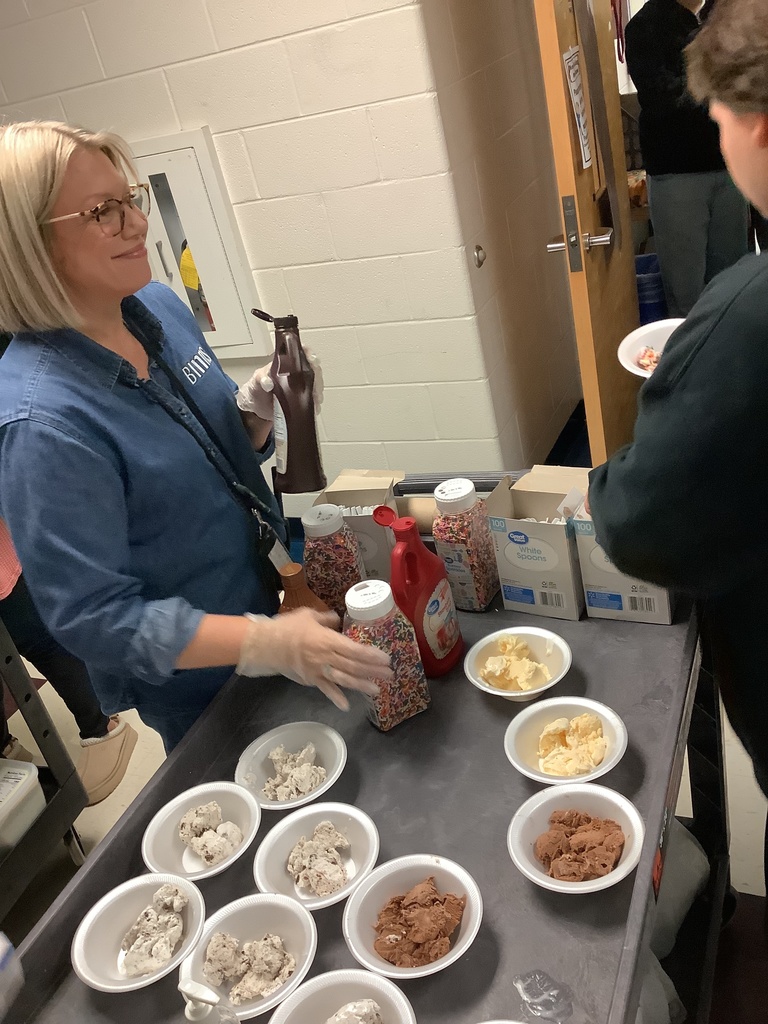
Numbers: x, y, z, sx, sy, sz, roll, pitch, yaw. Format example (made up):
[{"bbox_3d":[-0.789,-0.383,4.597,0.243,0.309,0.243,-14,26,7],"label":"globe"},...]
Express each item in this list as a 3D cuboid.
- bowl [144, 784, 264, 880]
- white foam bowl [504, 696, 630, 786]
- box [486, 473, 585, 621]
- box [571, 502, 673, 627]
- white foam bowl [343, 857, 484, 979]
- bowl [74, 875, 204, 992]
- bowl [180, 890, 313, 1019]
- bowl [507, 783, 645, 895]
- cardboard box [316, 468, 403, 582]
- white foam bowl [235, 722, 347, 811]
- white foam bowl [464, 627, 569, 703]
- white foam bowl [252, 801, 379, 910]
[{"bbox_3d":[-0.220,0.408,1.139,0.151,0.045,0.151,-14,28,0],"label":"bowl"},{"bbox_3d":[0.230,0.299,1.146,0.149,0.045,0.149,-11,29,6],"label":"white foam bowl"},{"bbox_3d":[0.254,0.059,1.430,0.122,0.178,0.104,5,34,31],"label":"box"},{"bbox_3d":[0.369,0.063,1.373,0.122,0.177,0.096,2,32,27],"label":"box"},{"bbox_3d":[0.034,0.442,0.980,0.151,0.045,0.151,-10,28,6],"label":"white foam bowl"},{"bbox_3d":[-0.269,0.482,1.031,0.151,0.045,0.151,-14,28,0],"label":"bowl"},{"bbox_3d":[-0.140,0.484,0.982,0.149,0.045,0.149,-11,29,6],"label":"bowl"},{"bbox_3d":[0.216,0.374,1.020,0.149,0.045,0.149,-11,29,6],"label":"bowl"},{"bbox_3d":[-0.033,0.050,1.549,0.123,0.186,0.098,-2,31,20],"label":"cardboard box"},{"bbox_3d":[-0.117,0.345,1.201,0.151,0.045,0.151,-10,28,6],"label":"white foam bowl"},{"bbox_3d":[0.192,0.226,1.291,0.149,0.045,0.149,-11,29,6],"label":"white foam bowl"},{"bbox_3d":[-0.074,0.414,1.072,0.151,0.045,0.151,-10,28,6],"label":"white foam bowl"}]

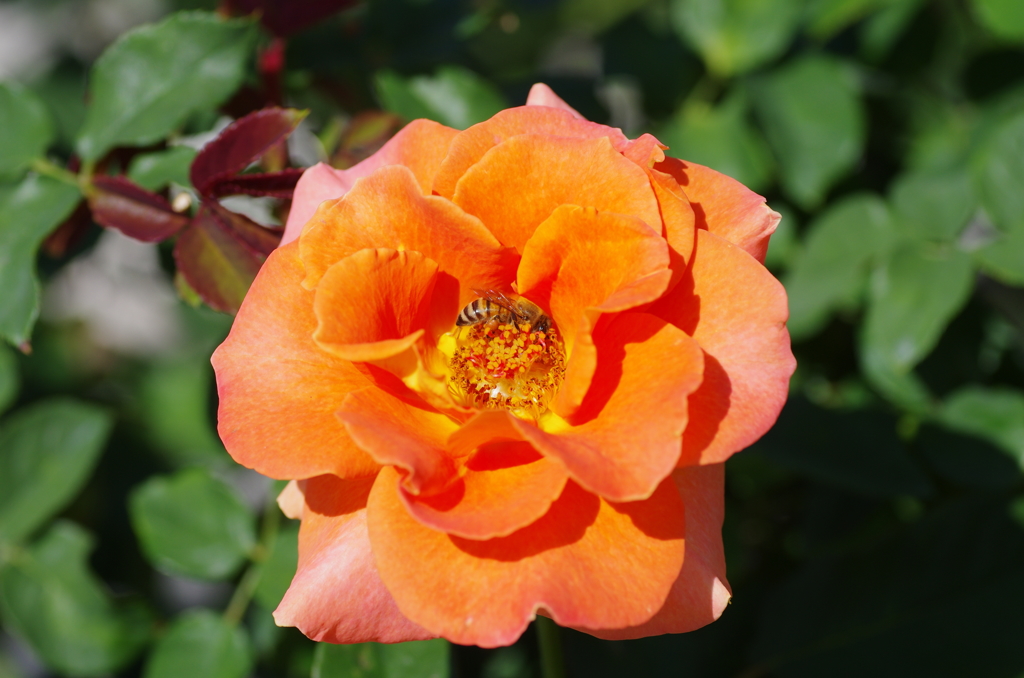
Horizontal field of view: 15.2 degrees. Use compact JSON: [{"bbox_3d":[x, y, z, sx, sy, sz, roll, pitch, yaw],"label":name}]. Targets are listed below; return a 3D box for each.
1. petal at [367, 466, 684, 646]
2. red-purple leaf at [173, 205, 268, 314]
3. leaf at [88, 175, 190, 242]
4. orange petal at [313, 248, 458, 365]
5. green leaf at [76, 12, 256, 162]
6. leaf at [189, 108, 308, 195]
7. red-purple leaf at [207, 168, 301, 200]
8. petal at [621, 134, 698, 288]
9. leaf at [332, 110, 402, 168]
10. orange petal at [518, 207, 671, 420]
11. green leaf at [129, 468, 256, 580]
[{"bbox_3d":[0.002,0.031,0.553,0.046,0.014,0.030,-1,72,0],"label":"petal"},{"bbox_3d":[-0.044,-0.012,0.588,0.012,0.008,0.021,-32,70,-6],"label":"red-purple leaf"},{"bbox_3d":[-0.058,-0.020,0.592,0.019,0.007,0.010,23,65,19],"label":"leaf"},{"bbox_3d":[-0.018,-0.005,0.545,0.022,0.017,0.014,-2,6,-17],"label":"orange petal"},{"bbox_3d":[-0.054,-0.039,0.598,0.036,0.008,0.019,-41,72,-16],"label":"green leaf"},{"bbox_3d":[-0.043,-0.031,0.622,0.022,0.005,0.011,-37,64,-1],"label":"leaf"},{"bbox_3d":[-0.041,-0.025,0.622,0.018,0.005,0.010,-11,44,-21],"label":"red-purple leaf"},{"bbox_3d":[0.021,-0.018,0.554,0.013,0.023,0.012,1,6,12],"label":"petal"},{"bbox_3d":[-0.025,-0.032,0.640,0.010,0.008,0.016,36,71,15],"label":"leaf"},{"bbox_3d":[0.012,-0.004,0.543,0.020,0.030,0.017,12,3,14],"label":"orange petal"},{"bbox_3d":[-0.060,0.035,0.720,0.025,0.005,0.021,25,69,10],"label":"green leaf"}]

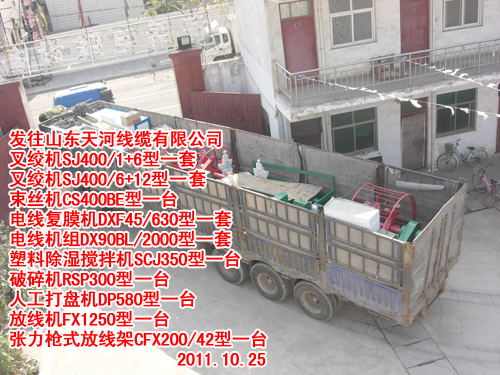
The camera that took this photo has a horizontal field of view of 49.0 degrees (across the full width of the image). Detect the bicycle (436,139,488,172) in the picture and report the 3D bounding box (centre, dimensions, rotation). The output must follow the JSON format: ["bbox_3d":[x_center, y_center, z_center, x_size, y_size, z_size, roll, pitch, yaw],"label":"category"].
[{"bbox_3d":[7.114,-1.032,18.283,1.730,1.000,0.550,-7,20,1],"label":"bicycle"}]

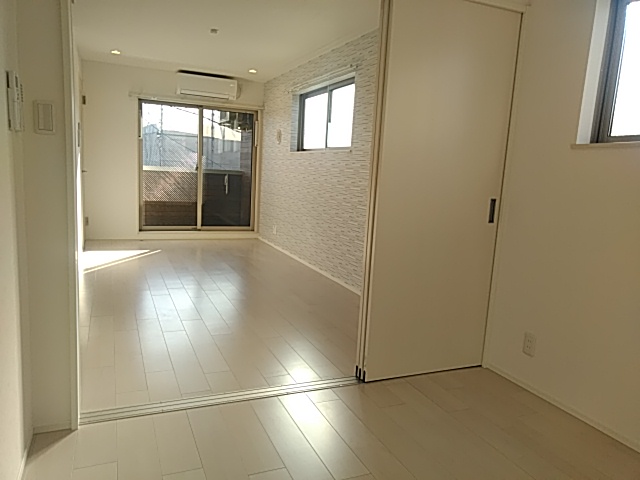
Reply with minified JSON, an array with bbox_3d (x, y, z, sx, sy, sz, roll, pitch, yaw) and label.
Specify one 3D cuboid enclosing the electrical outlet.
[{"bbox_3d":[1.154,0.577,2.756,0.010,0.120,0.073,-1,9,-23],"label":"electrical outlet"}]

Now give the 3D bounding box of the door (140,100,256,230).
[{"bbox_3d":[-1.770,-1.037,7.364,1.690,1.830,0.100,-1,9,-23],"label":"door"}]

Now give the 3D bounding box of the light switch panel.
[{"bbox_3d":[-1.066,-0.472,1.929,0.070,0.122,0.012,-1,9,-23],"label":"light switch panel"}]

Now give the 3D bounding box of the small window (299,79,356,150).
[{"bbox_3d":[0.047,-1.357,5.596,0.100,0.715,1.660,-1,9,-23],"label":"small window"}]

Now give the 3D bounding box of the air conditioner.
[{"bbox_3d":[-1.597,-2.153,7.062,0.810,0.280,0.235,-1,9,-23],"label":"air conditioner"}]

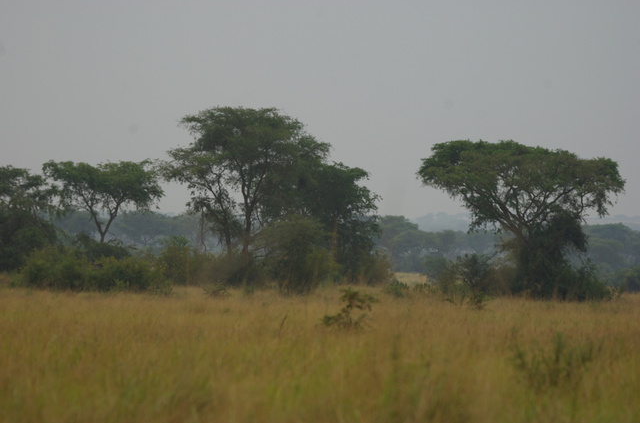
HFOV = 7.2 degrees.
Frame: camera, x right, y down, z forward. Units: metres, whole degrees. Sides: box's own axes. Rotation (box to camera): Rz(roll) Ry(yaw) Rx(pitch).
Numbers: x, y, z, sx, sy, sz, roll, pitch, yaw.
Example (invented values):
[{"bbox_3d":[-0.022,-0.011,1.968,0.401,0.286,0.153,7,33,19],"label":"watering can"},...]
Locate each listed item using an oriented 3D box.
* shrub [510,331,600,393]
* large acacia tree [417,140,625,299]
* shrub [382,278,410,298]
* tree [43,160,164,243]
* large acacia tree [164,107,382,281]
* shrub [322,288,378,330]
[{"bbox_3d":[4.880,3.129,105.000,1.860,1.330,1.590,0,-1,0],"label":"shrub"},{"bbox_3d":[12.265,0.489,310.000,12.720,9.670,12.090,0,-1,0],"label":"large acacia tree"},{"bbox_3d":[4.378,4.407,290.000,1.600,1.140,1.440,0,-1,0],"label":"shrub"},{"bbox_3d":[-15.167,0.701,355.000,8.550,8.550,8.120,0,-1,0],"label":"tree"},{"bbox_3d":[-3.074,-0.926,335.000,14.410,12.030,12.970,0,-1,0],"label":"large acacia tree"},{"bbox_3d":[1.083,3.517,180.000,1.990,1.560,1.790,0,-1,0],"label":"shrub"}]

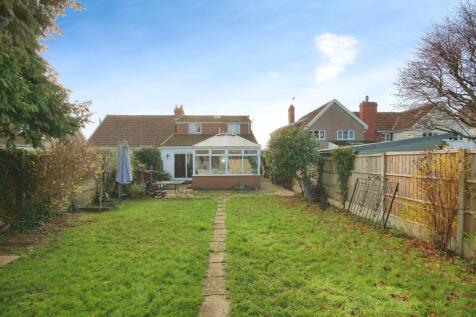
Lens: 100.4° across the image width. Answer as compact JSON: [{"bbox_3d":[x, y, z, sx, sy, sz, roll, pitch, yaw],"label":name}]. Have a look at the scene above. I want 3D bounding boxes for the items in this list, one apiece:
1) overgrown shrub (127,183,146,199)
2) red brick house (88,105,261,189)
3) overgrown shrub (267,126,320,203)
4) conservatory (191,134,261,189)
[{"bbox_3d":[-4.550,1.360,8.950,0.900,0.660,0.850,0,0,0],"label":"overgrown shrub"},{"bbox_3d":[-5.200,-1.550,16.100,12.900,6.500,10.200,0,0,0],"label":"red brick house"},{"bbox_3d":[2.150,0.220,7.750,2.100,2.920,2.000,0,0,0],"label":"overgrown shrub"},{"bbox_3d":[-0.610,0.100,12.400,3.700,3.200,3.600,0,0,0],"label":"conservatory"}]

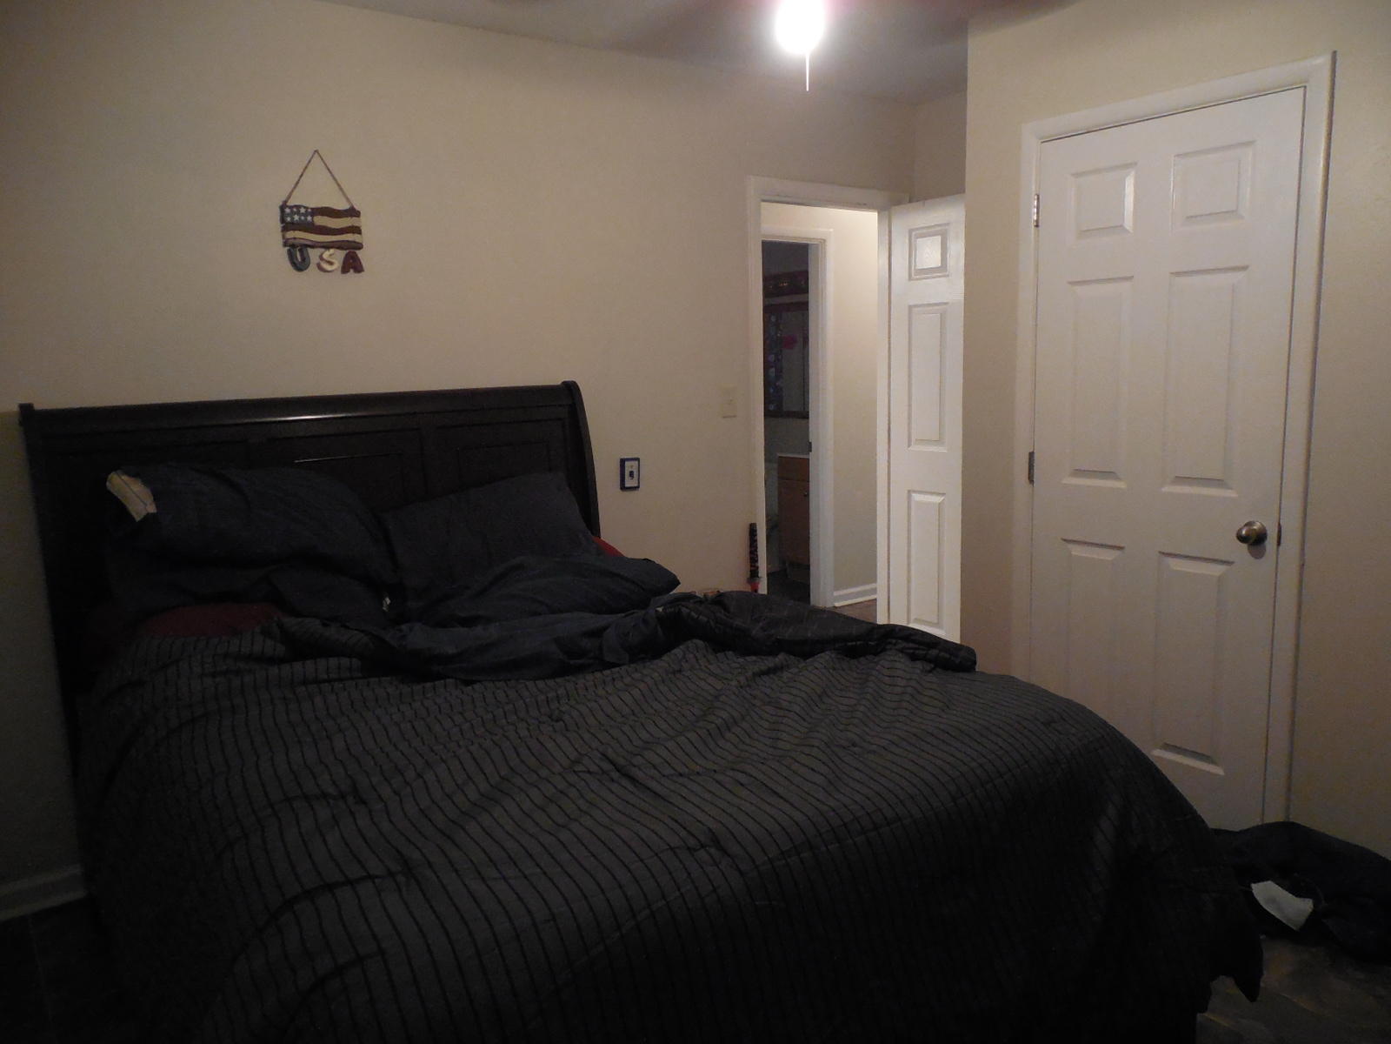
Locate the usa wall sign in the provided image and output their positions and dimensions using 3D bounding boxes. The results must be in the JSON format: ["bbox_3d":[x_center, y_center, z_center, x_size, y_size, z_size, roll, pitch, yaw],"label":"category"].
[{"bbox_3d":[-1.097,-0.903,2.938,0.230,0.350,0.020,-9,11,-36],"label":"usa wall sign"}]

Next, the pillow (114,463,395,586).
[{"bbox_3d":[-1.097,-0.009,2.523,0.620,0.170,0.450,-9,33,-36],"label":"pillow"}]

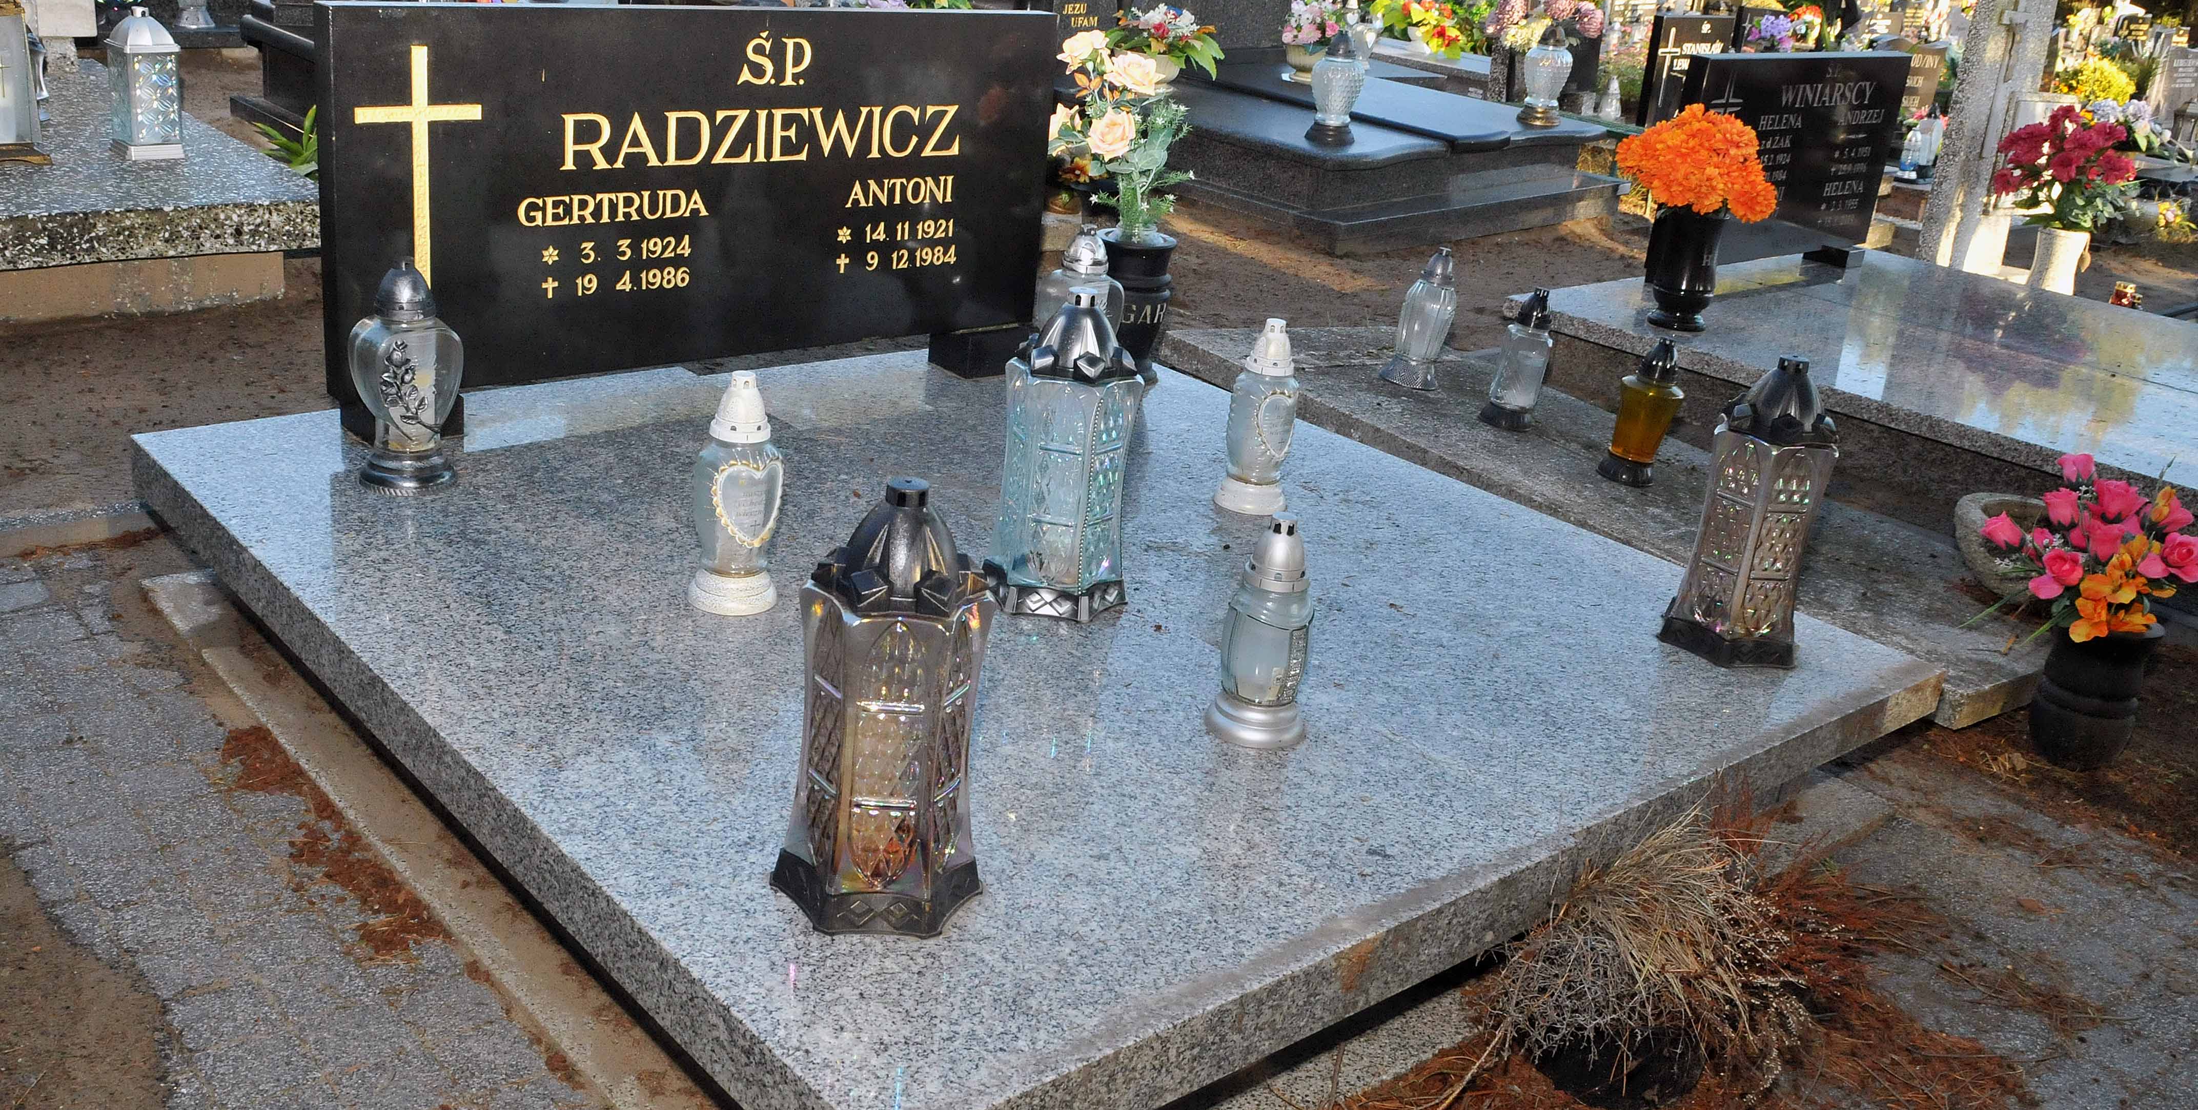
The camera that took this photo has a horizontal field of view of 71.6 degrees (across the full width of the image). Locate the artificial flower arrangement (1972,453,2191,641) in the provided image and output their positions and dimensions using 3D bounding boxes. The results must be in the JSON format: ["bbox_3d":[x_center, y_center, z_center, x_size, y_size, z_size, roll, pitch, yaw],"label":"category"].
[{"bbox_3d":[1.399,-0.011,2.179,0.286,0.270,0.265,-15,30,-39],"label":"artificial flower arrangement"}]

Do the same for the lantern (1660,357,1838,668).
[{"bbox_3d":[0.867,-0.066,1.993,0.180,0.383,0.185,12,22,16],"label":"lantern"}]

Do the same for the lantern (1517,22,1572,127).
[{"bbox_3d":[1.543,-1.645,5.204,0.185,0.303,0.185,-14,29,-42],"label":"lantern"}]

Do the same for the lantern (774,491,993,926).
[{"bbox_3d":[-0.194,0.128,1.413,0.209,0.408,0.189,3,23,-5],"label":"lantern"}]

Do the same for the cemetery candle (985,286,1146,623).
[{"bbox_3d":[-0.036,-0.137,1.929,0.185,0.399,0.175,5,21,-2],"label":"cemetery candle"}]

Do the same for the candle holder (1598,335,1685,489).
[{"bbox_3d":[0.938,-0.249,2.579,0.112,0.244,0.112,-9,31,-41],"label":"candle holder"}]

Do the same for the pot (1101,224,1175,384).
[{"bbox_3d":[0.065,-0.461,2.827,0.155,0.253,0.155,5,21,-2],"label":"pot"}]

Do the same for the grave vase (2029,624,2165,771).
[{"bbox_3d":[1.399,0.190,2.145,0.160,0.177,0.160,-14,29,-42],"label":"grave vase"}]

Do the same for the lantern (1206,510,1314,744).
[{"bbox_3d":[0.193,0.080,1.681,0.112,0.251,0.112,17,23,26],"label":"lantern"}]

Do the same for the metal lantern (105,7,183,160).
[{"bbox_3d":[-2.053,-1.012,3.268,0.118,0.299,0.118,21,25,34],"label":"metal lantern"}]

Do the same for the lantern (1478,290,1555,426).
[{"bbox_3d":[0.767,-0.357,2.737,0.102,0.245,0.102,-9,31,-41],"label":"lantern"}]

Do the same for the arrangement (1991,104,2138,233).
[{"bbox_3d":[2.844,-1.137,4.497,0.420,0.360,0.400,-14,29,-42],"label":"arrangement"}]

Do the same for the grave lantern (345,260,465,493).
[{"bbox_3d":[-1.002,-0.262,2.181,0.158,0.314,0.138,-15,30,-39],"label":"grave lantern"}]

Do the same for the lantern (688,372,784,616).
[{"bbox_3d":[-0.461,-0.083,1.935,0.120,0.300,0.117,5,23,-2],"label":"lantern"}]

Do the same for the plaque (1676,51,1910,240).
[{"bbox_3d":[1.539,-0.878,3.390,0.867,0.440,0.060,-14,29,-42],"label":"plaque"}]

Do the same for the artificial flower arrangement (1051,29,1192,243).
[{"bbox_3d":[0.042,-0.777,2.842,0.286,0.389,0.265,-15,30,-39],"label":"artificial flower arrangement"}]

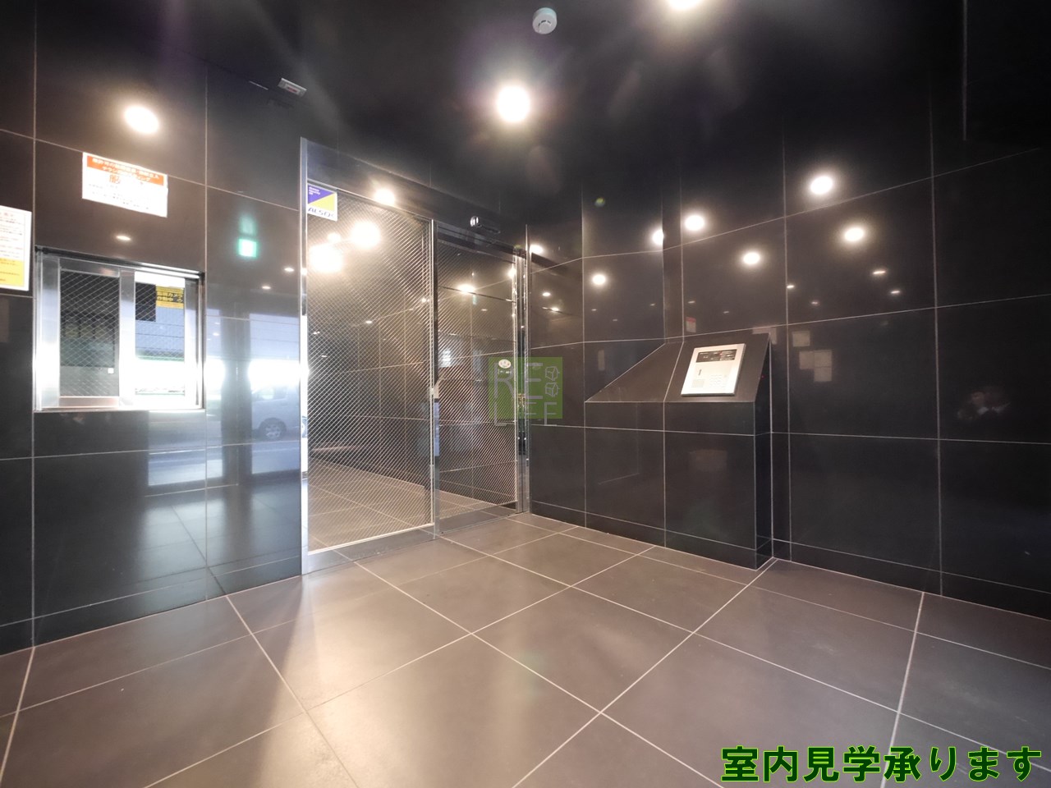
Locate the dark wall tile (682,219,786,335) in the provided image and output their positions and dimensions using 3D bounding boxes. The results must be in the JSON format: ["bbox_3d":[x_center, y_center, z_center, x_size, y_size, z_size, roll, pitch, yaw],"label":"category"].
[{"bbox_3d":[1.246,-0.677,2.584,0.010,0.601,0.595,0,-1,-44],"label":"dark wall tile"}]

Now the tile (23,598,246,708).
[{"bbox_3d":[-1.445,0.945,1.619,0.597,0.012,0.475,0,-1,-44],"label":"tile"}]

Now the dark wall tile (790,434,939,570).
[{"bbox_3d":[1.670,0.513,2.137,0.012,0.597,0.596,0,-1,-44],"label":"dark wall tile"}]

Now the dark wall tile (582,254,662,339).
[{"bbox_3d":[0.676,-0.669,2.963,0.542,0.603,0.012,-1,-1,15],"label":"dark wall tile"}]

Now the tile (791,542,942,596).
[{"bbox_3d":[1.673,0.865,2.131,0.012,0.107,0.595,0,-1,-44],"label":"tile"}]

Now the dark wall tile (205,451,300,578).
[{"bbox_3d":[-1.327,0.543,2.094,0.396,0.597,0.010,0,-1,-44],"label":"dark wall tile"}]

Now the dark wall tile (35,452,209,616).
[{"bbox_3d":[-1.655,0.541,1.774,0.520,0.597,0.010,0,-1,-44],"label":"dark wall tile"}]

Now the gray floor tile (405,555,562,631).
[{"bbox_3d":[-0.200,0.940,2.074,0.600,0.010,0.600,0,-1,-44],"label":"gray floor tile"}]

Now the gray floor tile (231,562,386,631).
[{"bbox_3d":[-1.015,0.948,2.037,0.597,0.012,0.480,0,-1,-44],"label":"gray floor tile"}]

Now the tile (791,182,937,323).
[{"bbox_3d":[1.662,-0.688,2.158,0.010,0.601,0.595,0,-1,-44],"label":"tile"}]

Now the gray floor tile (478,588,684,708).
[{"bbox_3d":[0.219,0.930,1.645,0.600,0.010,0.600,0,-1,-44],"label":"gray floor tile"}]

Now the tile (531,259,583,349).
[{"bbox_3d":[0.235,-0.658,3.211,0.010,0.601,0.512,0,-1,-44],"label":"tile"}]

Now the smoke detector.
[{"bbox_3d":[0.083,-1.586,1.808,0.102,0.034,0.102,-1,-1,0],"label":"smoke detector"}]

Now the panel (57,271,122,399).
[{"bbox_3d":[-1.749,-0.236,1.713,0.169,0.501,0.007,0,-1,-44],"label":"panel"}]

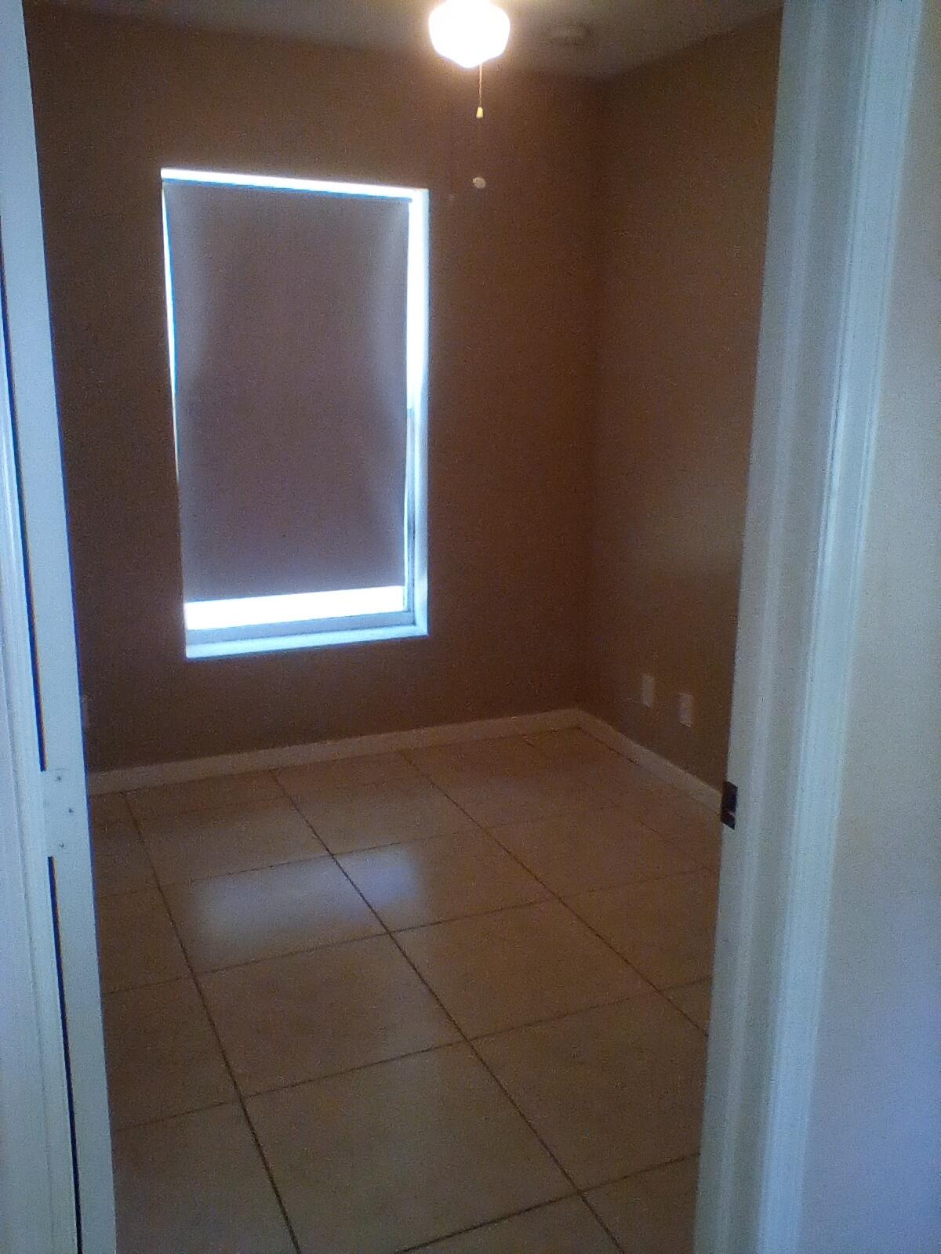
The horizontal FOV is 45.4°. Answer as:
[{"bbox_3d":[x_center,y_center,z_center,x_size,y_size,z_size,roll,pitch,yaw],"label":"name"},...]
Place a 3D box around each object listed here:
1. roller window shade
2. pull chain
[{"bbox_3d":[-0.593,-0.782,3.874,0.840,1.375,0.050,-6,15,-23],"label":"roller window shade"},{"bbox_3d":[0.020,-1.093,2.462,0.027,0.253,0.027,1,14,0],"label":"pull chain"}]

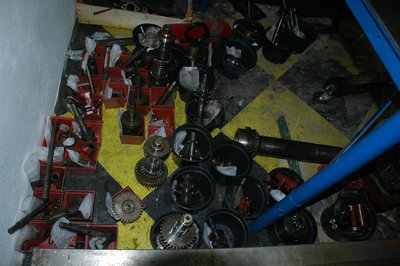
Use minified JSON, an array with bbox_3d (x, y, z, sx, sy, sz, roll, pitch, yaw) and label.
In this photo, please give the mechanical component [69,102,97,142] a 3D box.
[{"bbox_3d":[-0.815,-0.069,2.081,0.120,0.426,0.120,0,60,1],"label":"mechanical component"}]

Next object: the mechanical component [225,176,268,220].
[{"bbox_3d":[0.293,0.489,2.078,0.285,0.250,0.285,4,60,-8],"label":"mechanical component"}]

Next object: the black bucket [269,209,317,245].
[{"bbox_3d":[0.404,0.453,1.395,0.204,0.152,0.204,7,57,-10],"label":"black bucket"}]

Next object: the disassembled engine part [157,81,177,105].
[{"bbox_3d":[-0.184,-0.226,1.682,0.028,0.152,0.028,33,9,-41],"label":"disassembled engine part"}]

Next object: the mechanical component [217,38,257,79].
[{"bbox_3d":[0.207,-0.449,1.919,0.269,0.145,0.269,7,57,-10],"label":"mechanical component"}]

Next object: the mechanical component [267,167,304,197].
[{"bbox_3d":[0.391,0.286,1.497,0.193,0.152,0.193,7,57,-10],"label":"mechanical component"}]

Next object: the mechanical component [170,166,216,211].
[{"bbox_3d":[-0.045,0.284,1.381,0.210,0.163,0.210,7,57,-10],"label":"mechanical component"}]

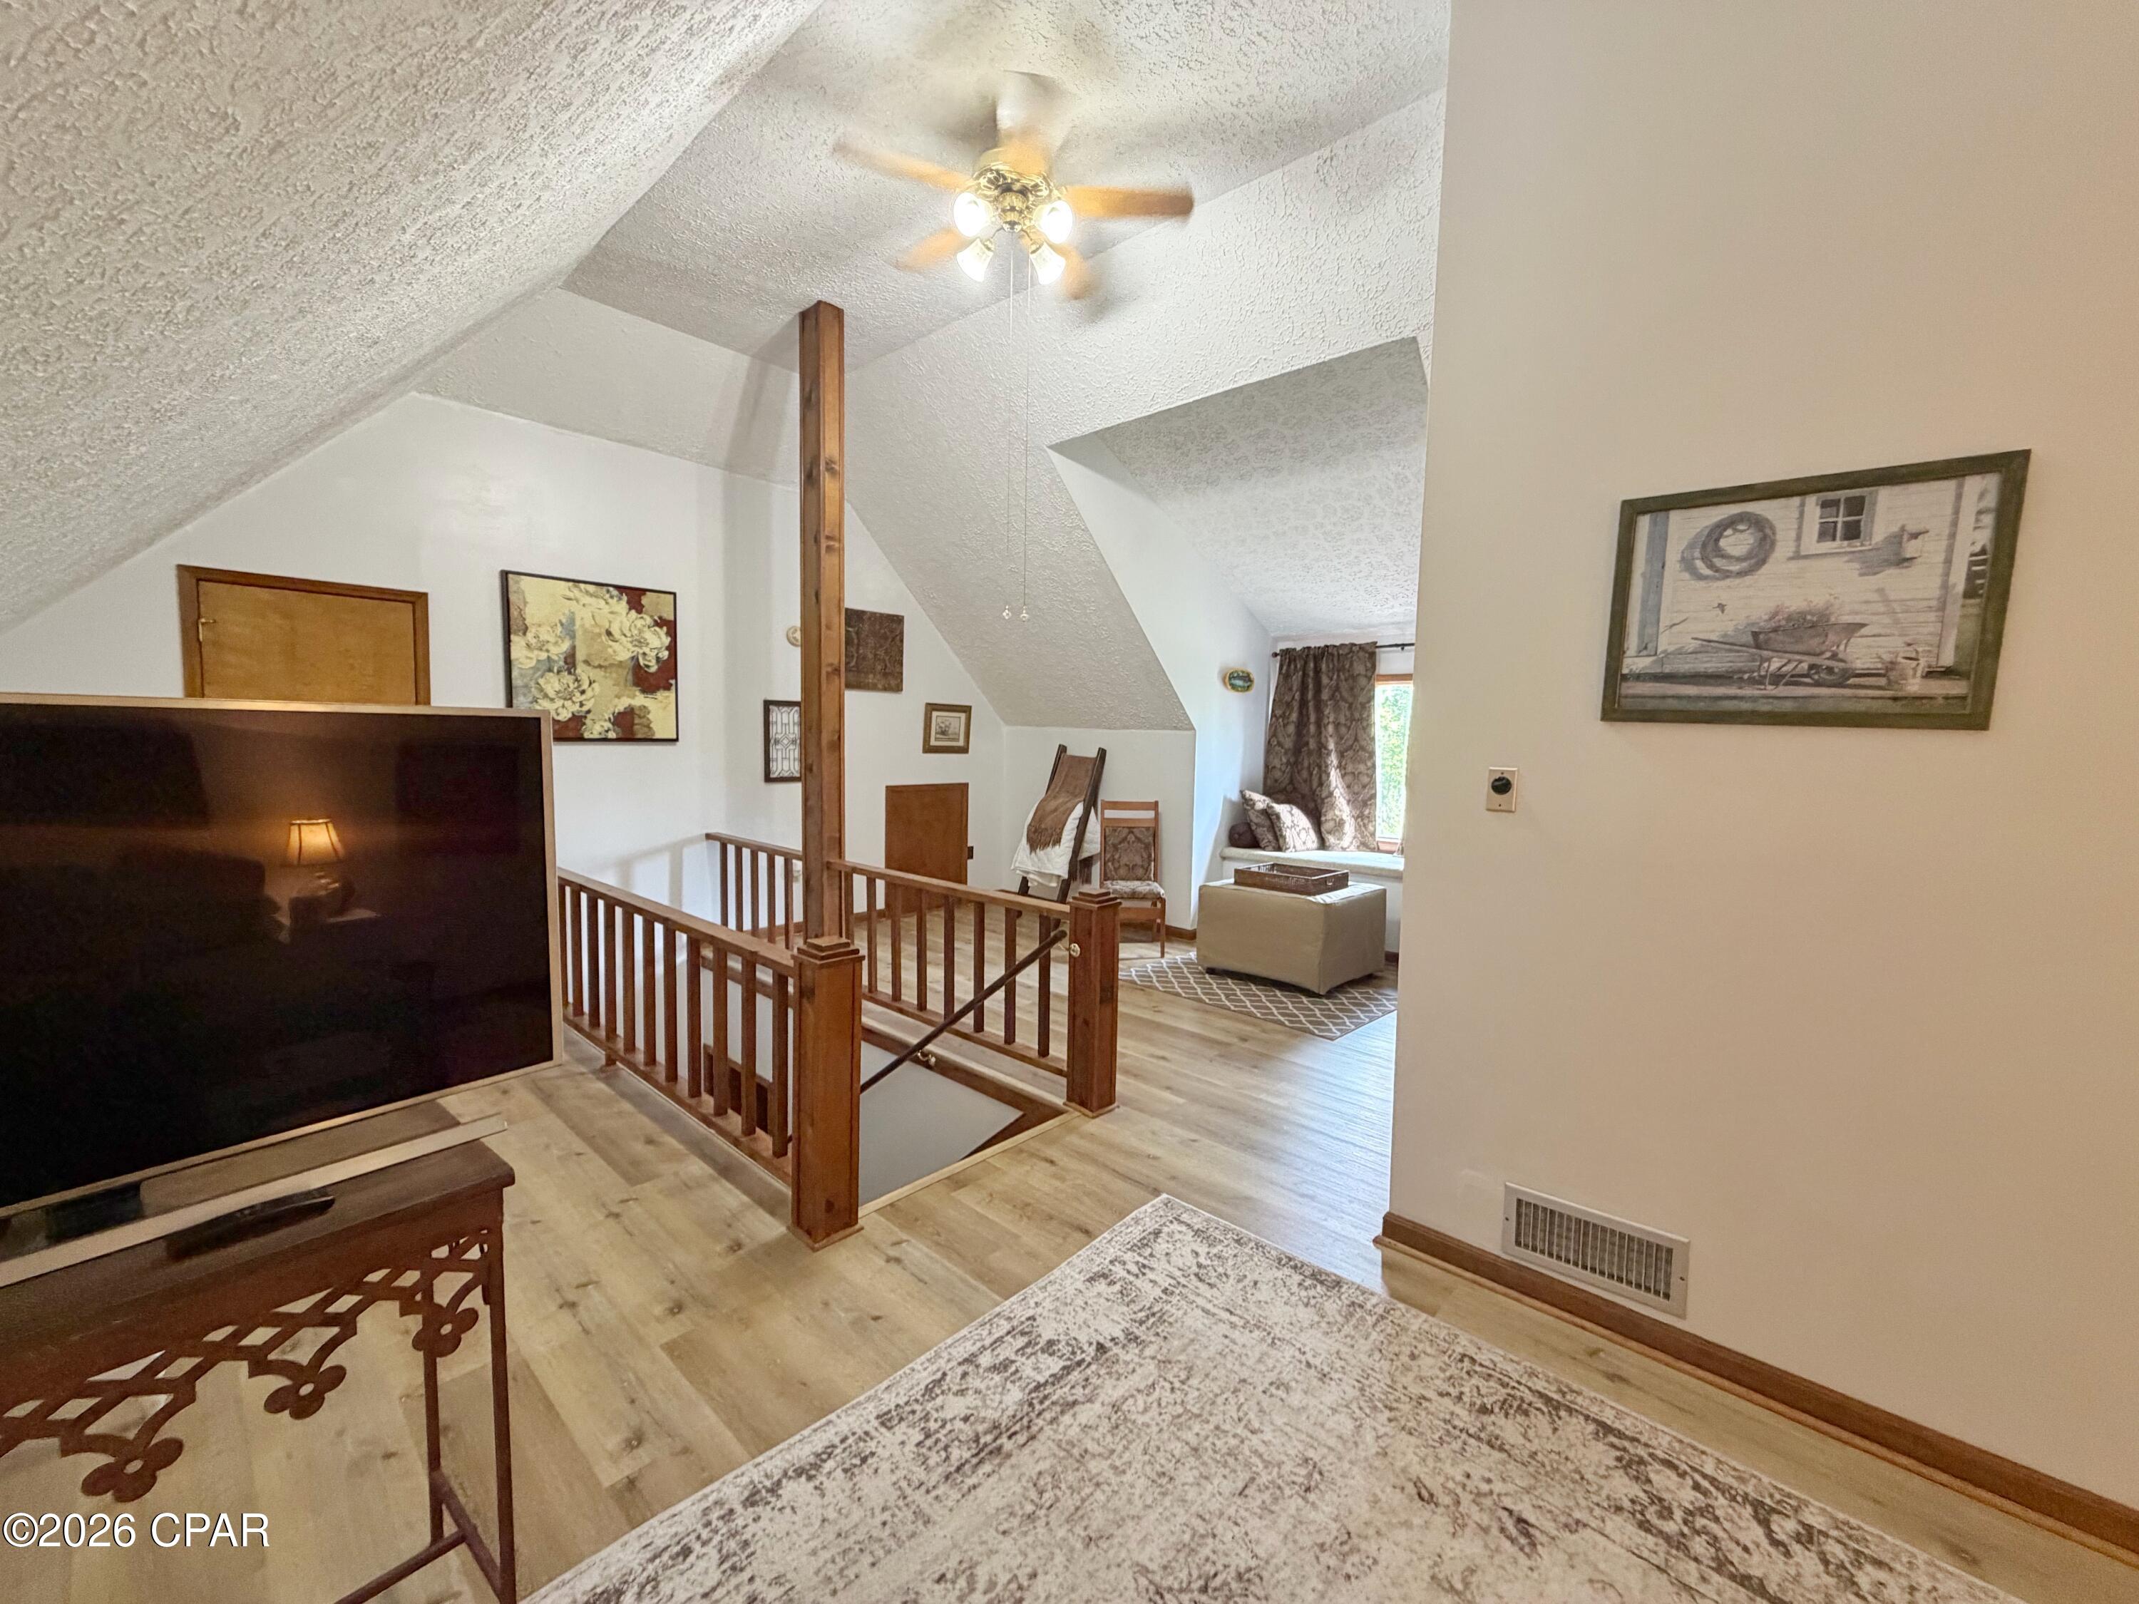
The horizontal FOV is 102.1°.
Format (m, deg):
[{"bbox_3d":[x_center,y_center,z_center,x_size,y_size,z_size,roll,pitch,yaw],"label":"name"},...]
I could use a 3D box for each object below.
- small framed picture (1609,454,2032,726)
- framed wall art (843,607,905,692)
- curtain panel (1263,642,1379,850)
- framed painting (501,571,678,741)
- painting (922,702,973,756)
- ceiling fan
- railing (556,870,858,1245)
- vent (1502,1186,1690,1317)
[{"bbox_3d":[1.528,-0.423,1.842,0.648,0.519,0.028,6,7,42],"label":"small framed picture"},{"bbox_3d":[-1.451,-1.098,6.323,0.030,0.571,0.600,6,7,42],"label":"framed wall art"},{"bbox_3d":[1.869,-0.427,6.498,0.909,1.505,0.120,6,7,42],"label":"curtain panel"},{"bbox_3d":[-2.701,-0.794,4.958,0.045,0.898,0.910,6,7,42],"label":"framed painting"},{"bbox_3d":[-0.966,-0.576,6.918,0.030,0.396,0.465,6,7,42],"label":"painting"},{"bbox_3d":[-0.178,-2.057,2.828,1.175,0.545,1.175,6,7,42],"label":"ceiling fan"},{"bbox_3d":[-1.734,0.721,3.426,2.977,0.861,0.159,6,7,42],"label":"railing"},{"bbox_3d":[1.304,1.119,2.163,0.396,0.200,0.018,6,7,42],"label":"vent"}]

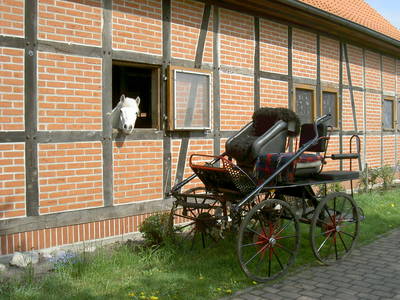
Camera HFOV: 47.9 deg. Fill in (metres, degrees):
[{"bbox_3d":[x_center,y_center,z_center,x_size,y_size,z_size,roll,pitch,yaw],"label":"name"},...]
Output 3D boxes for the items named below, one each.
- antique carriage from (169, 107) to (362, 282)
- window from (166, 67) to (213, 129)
[{"bbox_3d":[0.947,0.406,5.589,2.400,1.860,1.376,-2,3,-35],"label":"antique carriage"},{"bbox_3d":[-0.129,-0.738,6.772,0.885,0.905,0.070,-2,3,-45],"label":"window"}]

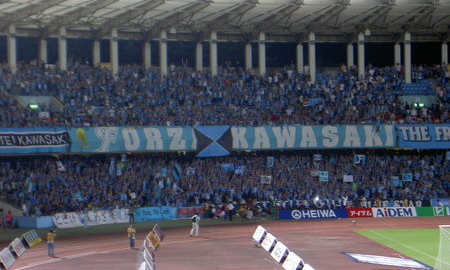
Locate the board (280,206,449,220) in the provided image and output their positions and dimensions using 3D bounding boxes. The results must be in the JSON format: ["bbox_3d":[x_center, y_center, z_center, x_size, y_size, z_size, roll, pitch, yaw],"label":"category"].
[{"bbox_3d":[12.480,6.723,115.052,15.500,0.920,0.150,-1,0,-4],"label":"board"}]

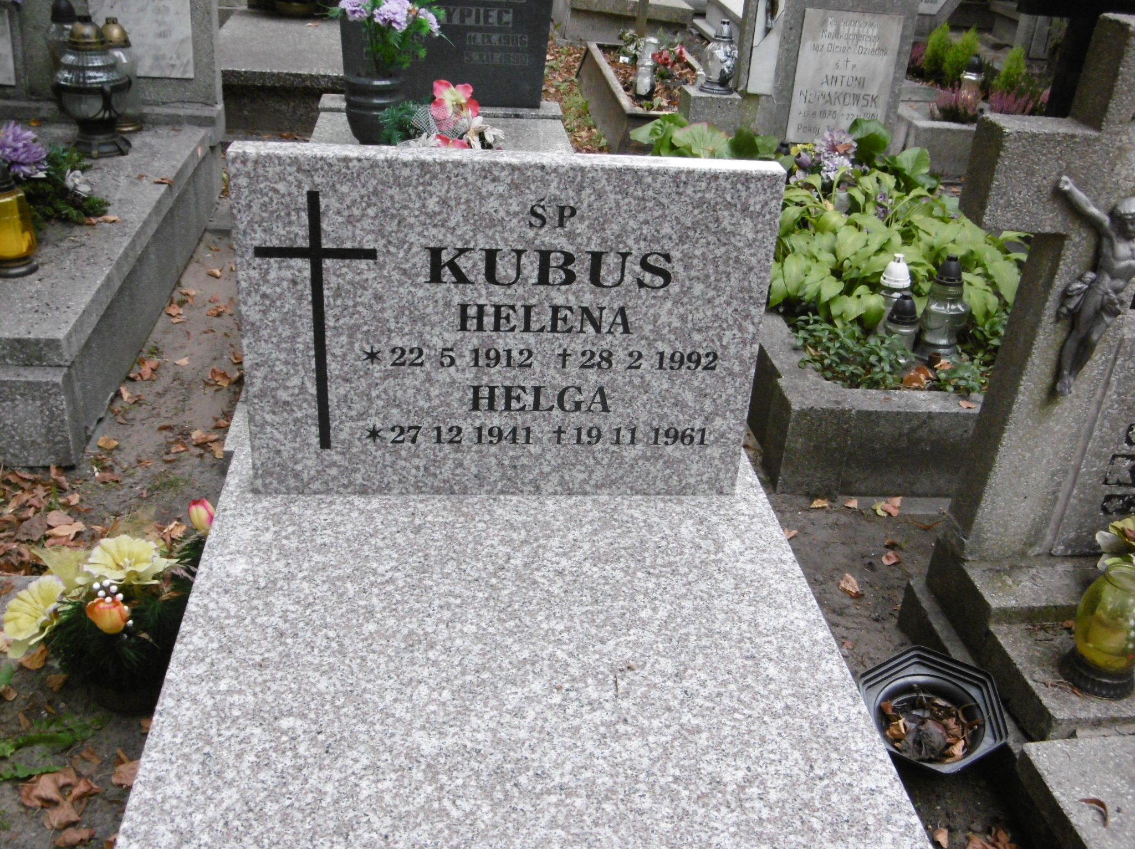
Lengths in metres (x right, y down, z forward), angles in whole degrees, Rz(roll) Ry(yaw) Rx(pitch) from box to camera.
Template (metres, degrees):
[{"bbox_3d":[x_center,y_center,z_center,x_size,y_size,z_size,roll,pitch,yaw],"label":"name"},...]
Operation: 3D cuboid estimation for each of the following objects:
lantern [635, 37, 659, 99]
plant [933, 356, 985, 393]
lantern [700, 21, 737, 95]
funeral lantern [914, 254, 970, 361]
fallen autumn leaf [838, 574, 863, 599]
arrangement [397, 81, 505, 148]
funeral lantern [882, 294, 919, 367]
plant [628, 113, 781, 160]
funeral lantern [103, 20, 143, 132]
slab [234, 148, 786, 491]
[{"bbox_3d":[0.336,-1.501,5.241,0.098,0.243,0.098,1,29,-6],"label":"lantern"},{"bbox_3d":[0.895,-0.115,2.850,0.120,0.075,0.105,1,29,-6],"label":"plant"},{"bbox_3d":[0.530,-1.284,4.343,0.128,0.237,0.128,3,29,-2],"label":"lantern"},{"bbox_3d":[0.890,-0.275,2.938,0.116,0.257,0.116,1,29,-6],"label":"funeral lantern"},{"bbox_3d":[0.558,0.320,2.460,0.050,0.020,0.065,0,29,-7],"label":"fallen autumn leaf"},{"bbox_3d":[-0.348,-0.907,3.720,0.310,0.220,0.220,1,29,-6],"label":"arrangement"},{"bbox_3d":[0.767,-0.214,2.854,0.090,0.188,0.090,1,29,-6],"label":"funeral lantern"},{"bbox_3d":[0.423,-0.854,3.850,0.440,0.220,0.330,1,29,-6],"label":"plant"},{"bbox_3d":[-1.348,-1.058,3.769,0.130,0.335,0.130,1,29,-6],"label":"funeral lantern"},{"bbox_3d":[-0.096,-0.144,1.952,0.800,0.557,0.064,1,29,-6],"label":"slab"}]

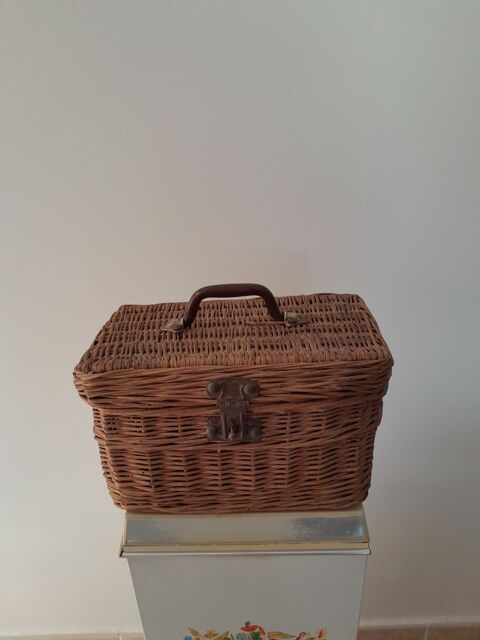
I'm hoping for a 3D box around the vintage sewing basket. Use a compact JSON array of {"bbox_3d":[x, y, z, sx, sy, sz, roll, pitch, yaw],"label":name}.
[{"bbox_3d":[-0.003,0.082,0.637,0.336,0.262,0.188,-2,25,3],"label":"vintage sewing basket"}]

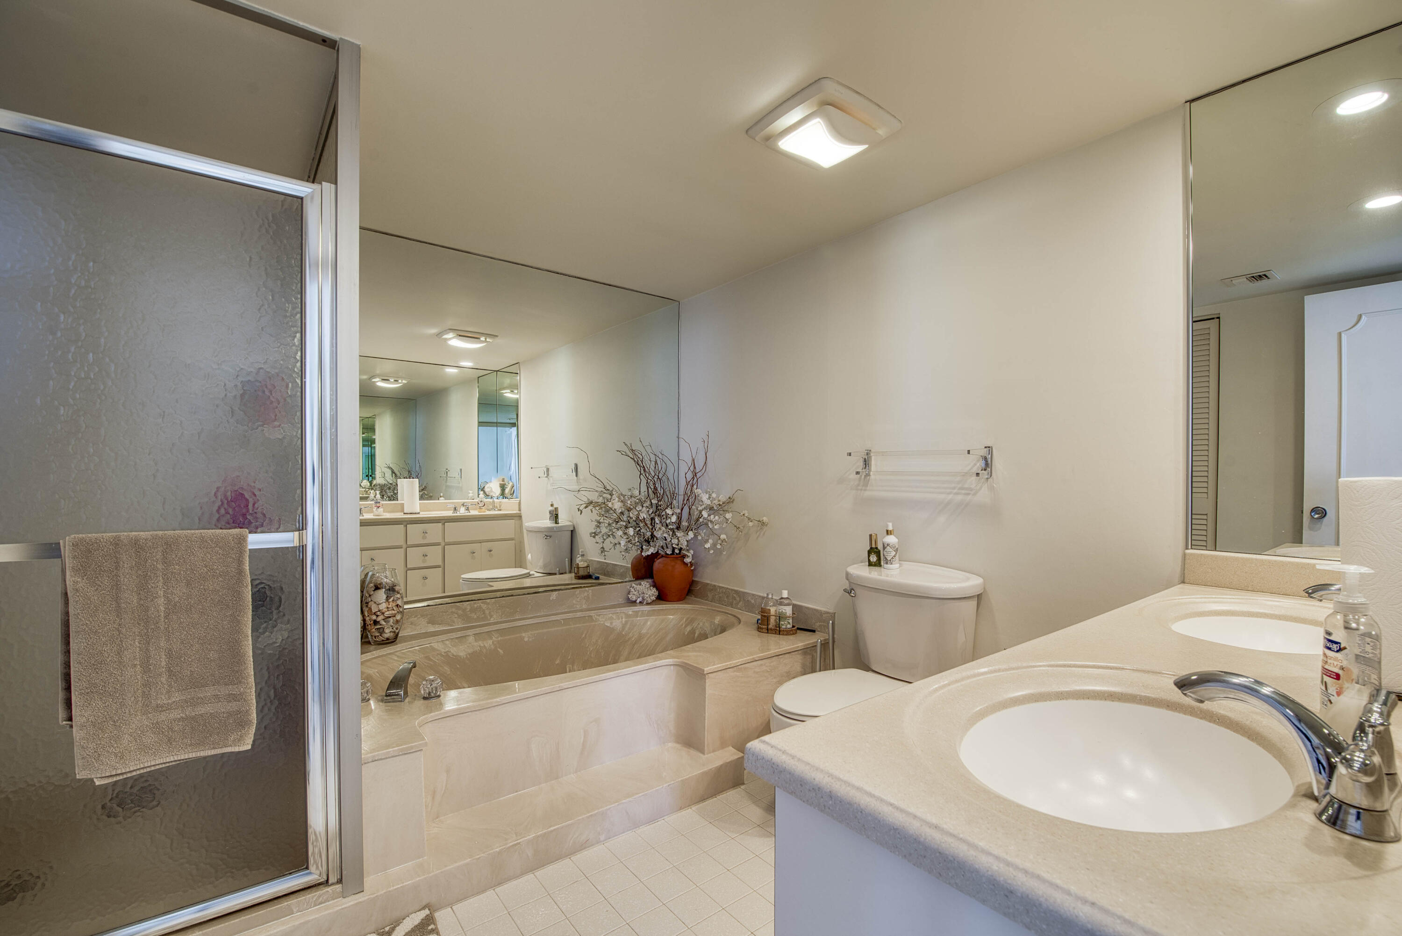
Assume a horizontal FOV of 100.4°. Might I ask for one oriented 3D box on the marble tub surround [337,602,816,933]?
[{"bbox_3d":[-0.466,0.925,2.408,1.876,0.400,1.240,1,-1,-37],"label":"marble tub surround"}]

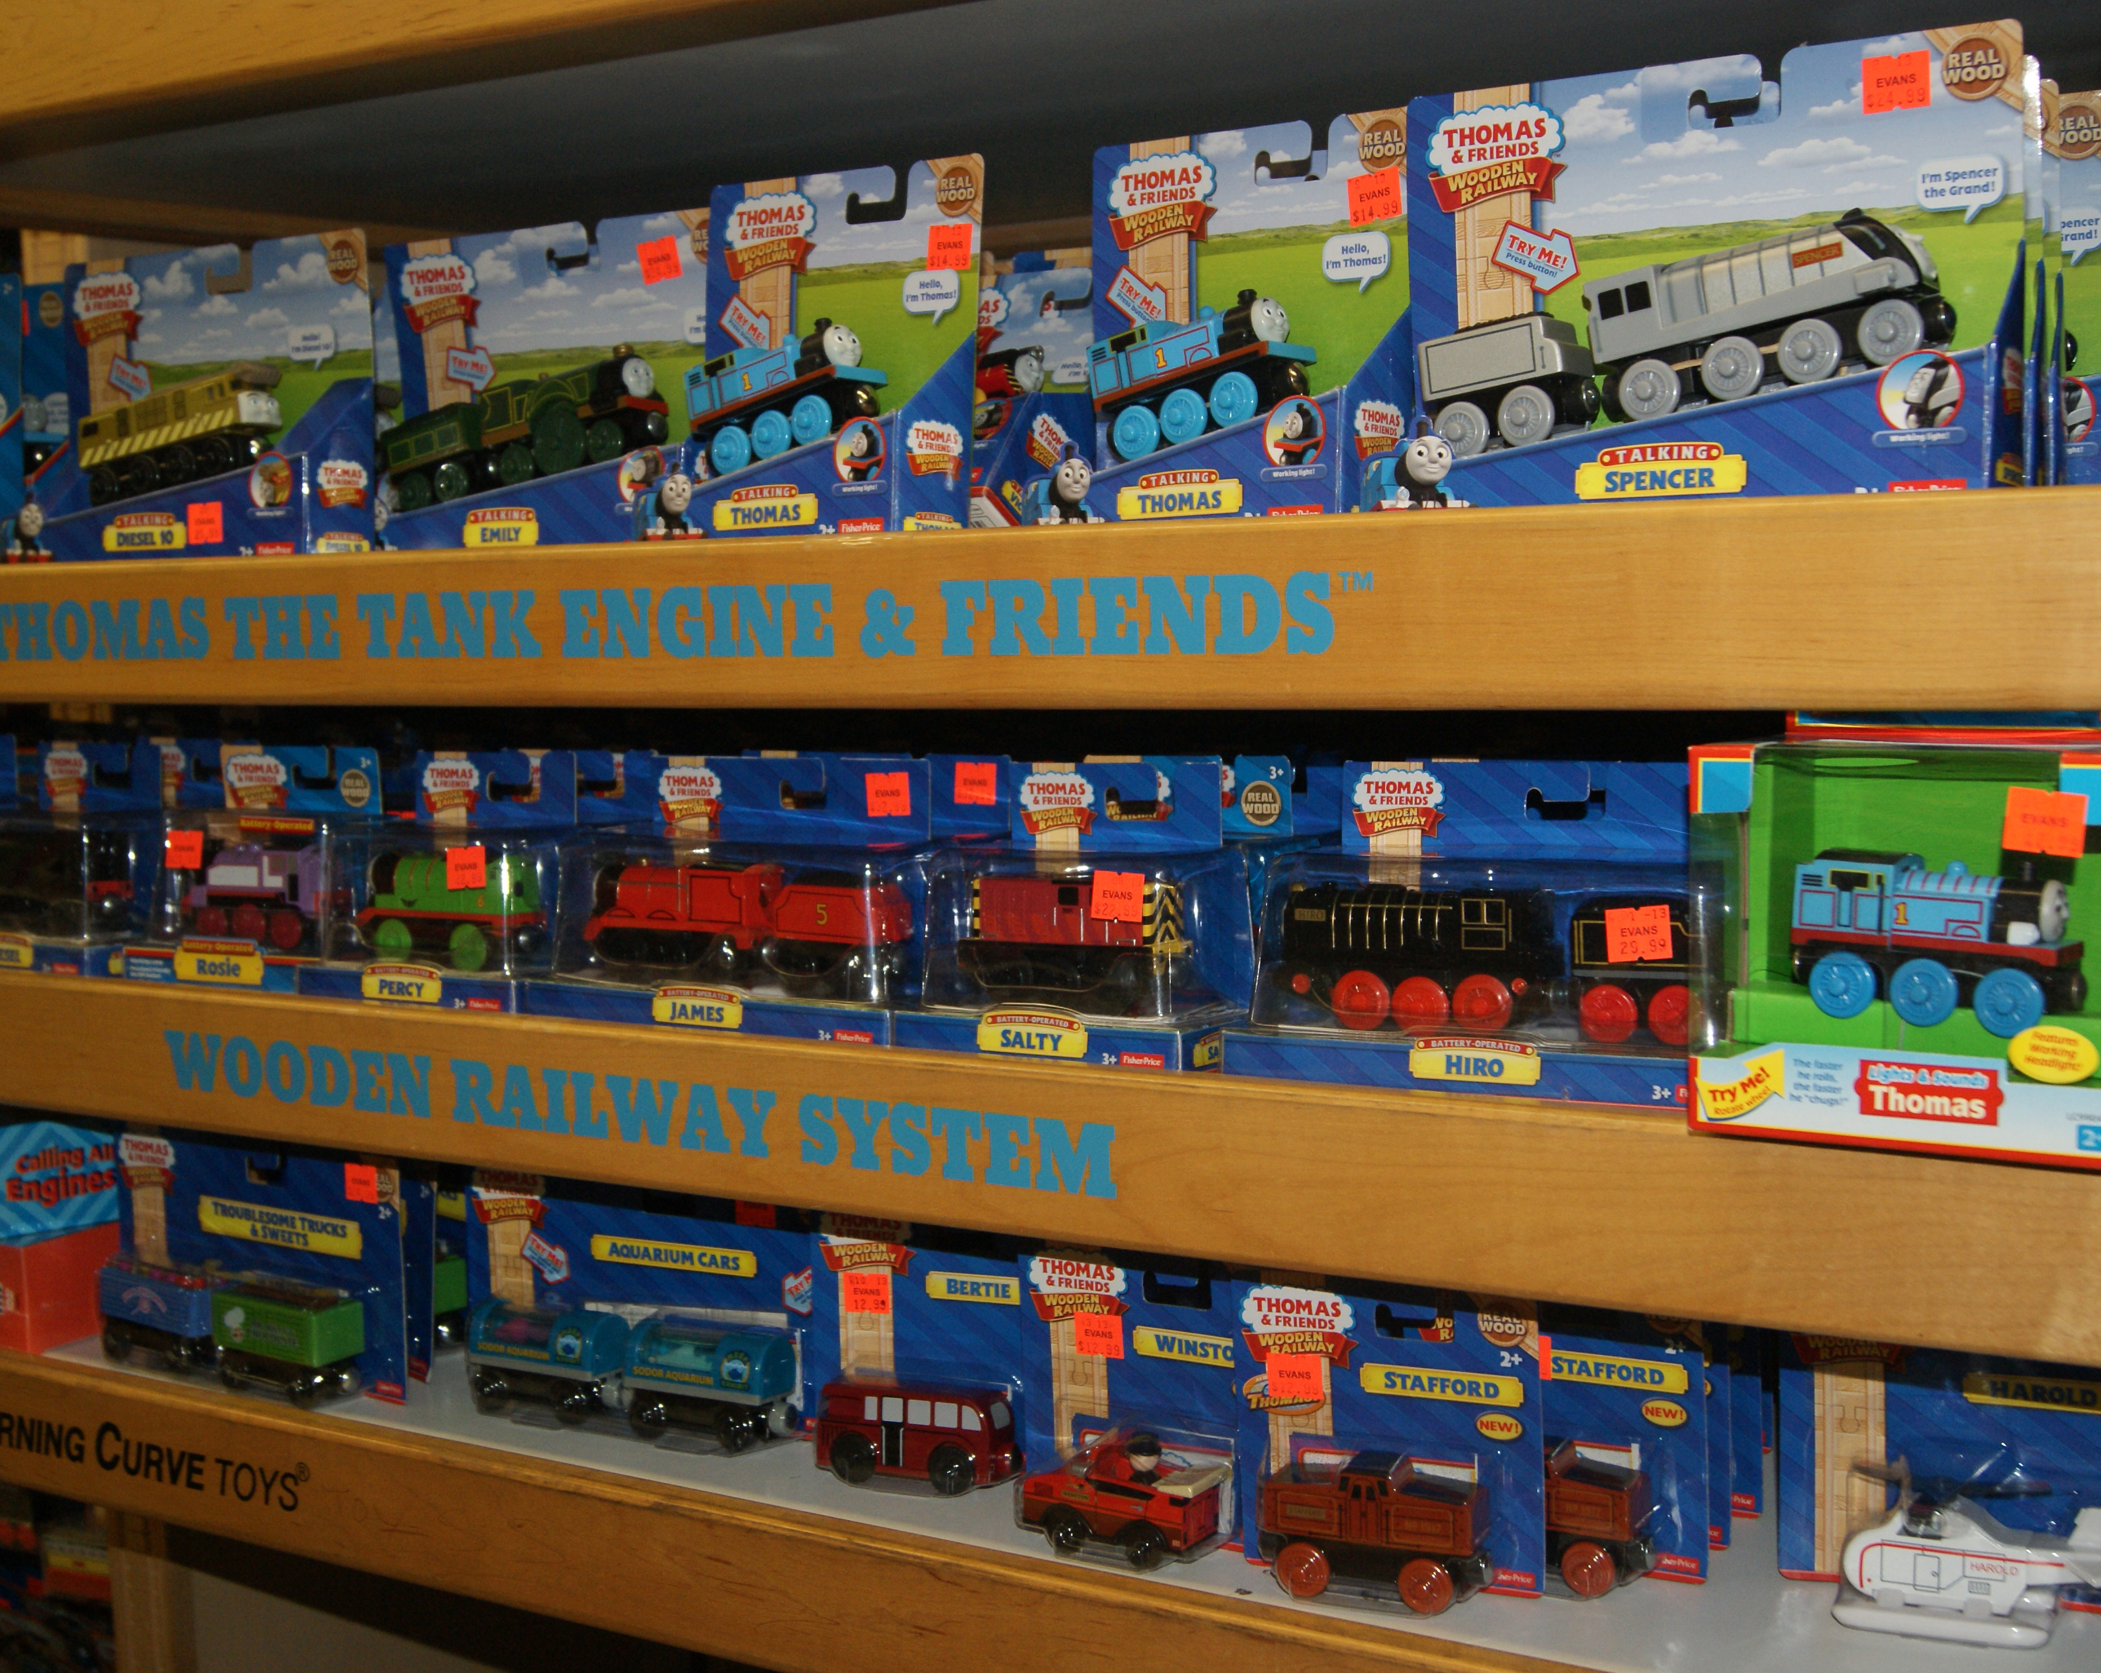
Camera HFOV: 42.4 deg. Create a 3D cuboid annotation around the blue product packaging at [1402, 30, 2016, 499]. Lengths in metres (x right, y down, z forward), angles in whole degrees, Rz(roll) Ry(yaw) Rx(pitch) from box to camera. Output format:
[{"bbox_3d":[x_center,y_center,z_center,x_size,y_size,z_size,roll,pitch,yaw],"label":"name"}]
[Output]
[{"bbox_3d":[0.190,-0.166,0.822,0.194,0.136,0.048,2,9,32],"label":"blue product packaging"}]

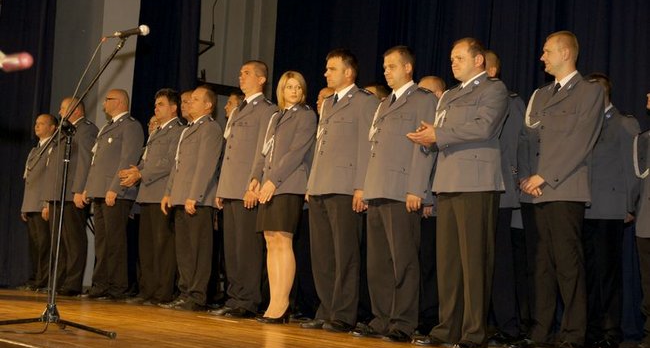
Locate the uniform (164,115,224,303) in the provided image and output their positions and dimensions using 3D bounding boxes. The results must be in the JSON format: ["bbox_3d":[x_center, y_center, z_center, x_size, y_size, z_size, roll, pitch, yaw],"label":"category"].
[{"bbox_3d":[-1.049,0.293,9.620,0.340,1.510,0.510,6,-4,-36],"label":"uniform"}]

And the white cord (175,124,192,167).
[{"bbox_3d":[-1.130,-0.226,9.650,0.100,0.360,0.140,6,-4,-36],"label":"white cord"}]

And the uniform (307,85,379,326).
[{"bbox_3d":[0.111,0.210,7.880,0.330,1.540,0.520,5,-4,-32],"label":"uniform"}]

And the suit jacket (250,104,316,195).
[{"bbox_3d":[-0.291,-0.154,8.430,0.320,0.630,0.450,6,-4,-38],"label":"suit jacket"}]

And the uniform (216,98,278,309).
[{"bbox_3d":[-0.575,0.219,8.820,0.330,1.560,0.510,6,-4,-36],"label":"uniform"}]

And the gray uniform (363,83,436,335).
[{"bbox_3d":[0.447,0.213,7.310,0.330,1.510,0.510,5,-4,-32],"label":"gray uniform"}]

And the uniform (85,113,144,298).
[{"bbox_3d":[-1.817,0.275,10.420,0.350,1.560,0.530,6,-4,-37],"label":"uniform"}]

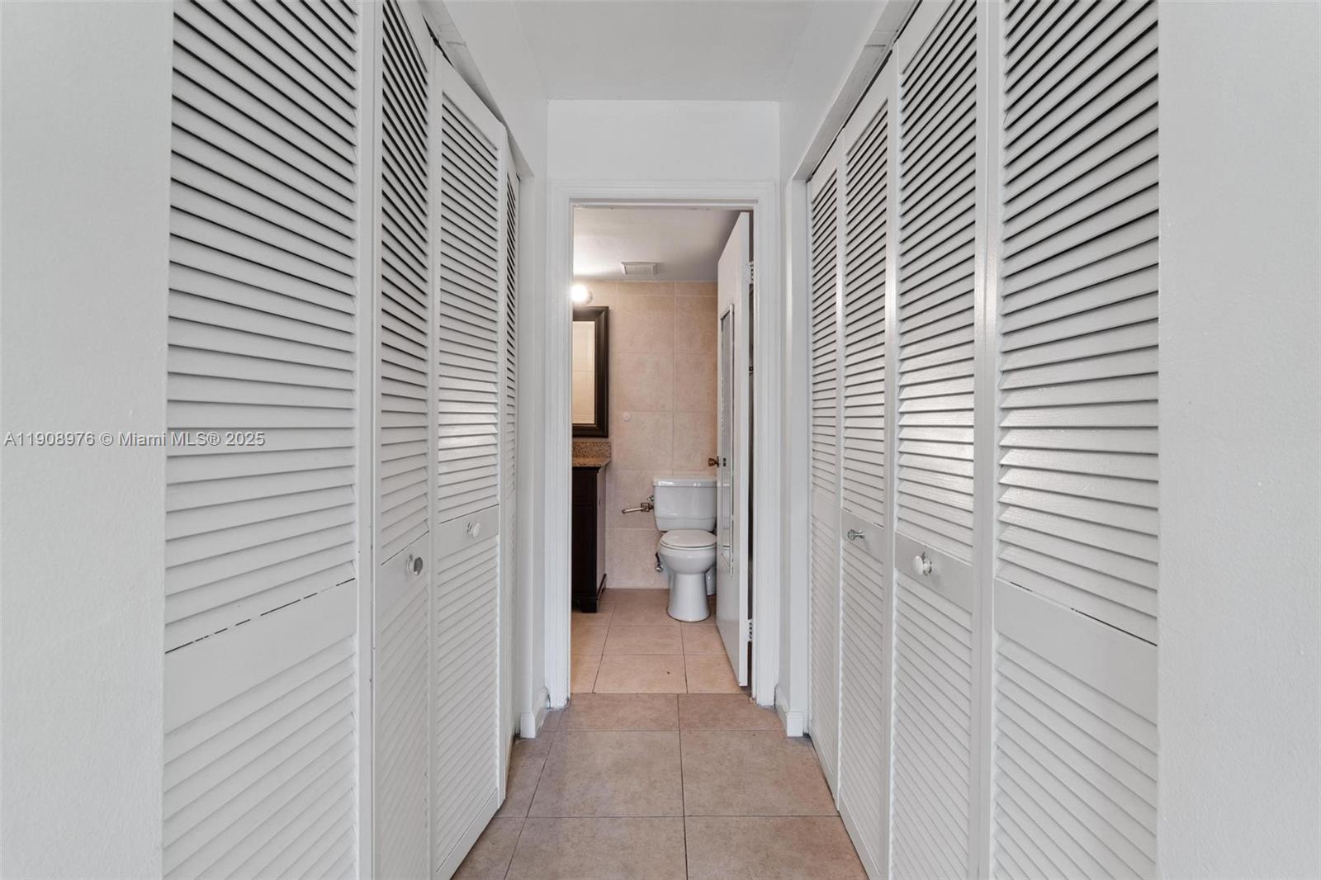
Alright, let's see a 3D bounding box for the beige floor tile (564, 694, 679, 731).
[{"bbox_3d":[-0.158,1.082,2.190,0.455,0.010,0.280,0,2,0],"label":"beige floor tile"}]

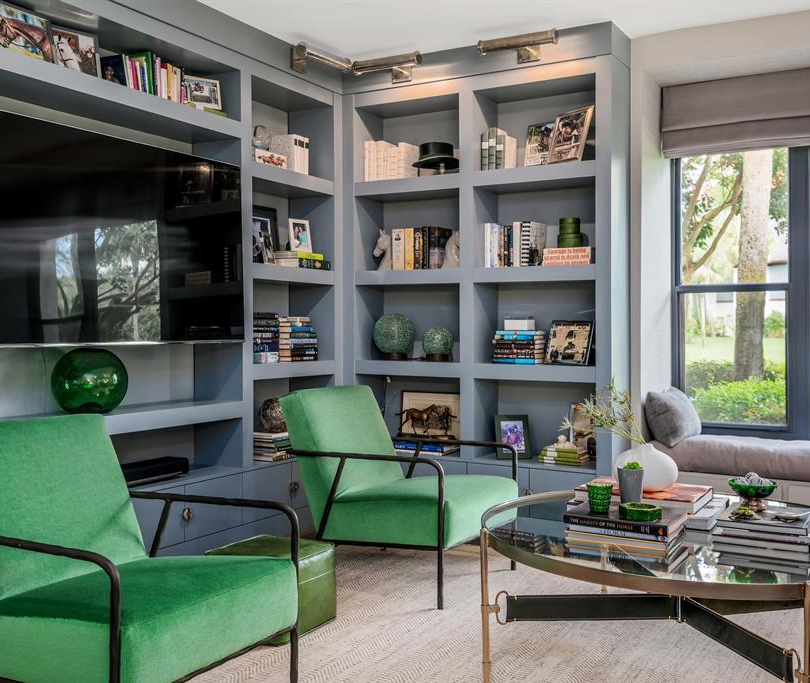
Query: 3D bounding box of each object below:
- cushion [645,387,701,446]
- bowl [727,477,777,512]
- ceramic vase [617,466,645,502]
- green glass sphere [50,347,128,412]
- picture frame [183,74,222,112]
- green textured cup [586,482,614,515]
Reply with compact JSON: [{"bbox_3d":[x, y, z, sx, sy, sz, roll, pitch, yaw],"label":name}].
[{"bbox_3d":[1.403,0.390,4.481,0.160,0.330,0.450,-25,-11,28],"label":"cushion"},{"bbox_3d":[1.087,0.480,2.660,0.154,0.094,0.154,1,1,30],"label":"bowl"},{"bbox_3d":[0.708,0.458,2.671,0.081,0.130,0.081,1,1,30],"label":"ceramic vase"},{"bbox_3d":[-1.329,0.167,3.603,0.325,0.277,0.325,1,1,30],"label":"green glass sphere"},{"bbox_3d":[-0.974,-1.190,4.085,0.184,0.145,0.030,-1,-6,-35],"label":"picture frame"},{"bbox_3d":[0.581,0.464,2.540,0.077,0.080,0.077,0,1,0],"label":"green textured cup"}]

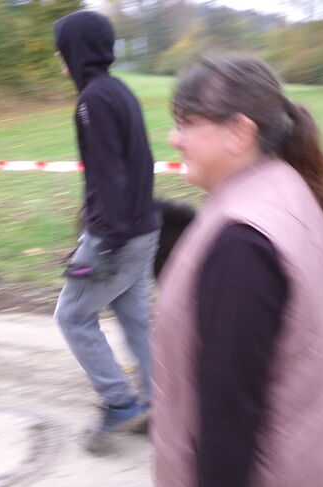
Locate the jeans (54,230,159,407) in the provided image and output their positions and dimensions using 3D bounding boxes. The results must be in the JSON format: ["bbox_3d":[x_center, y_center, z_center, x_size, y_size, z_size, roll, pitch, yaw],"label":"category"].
[{"bbox_3d":[-0.216,0.314,2.830,0.420,0.820,0.380,4,12,20],"label":"jeans"}]

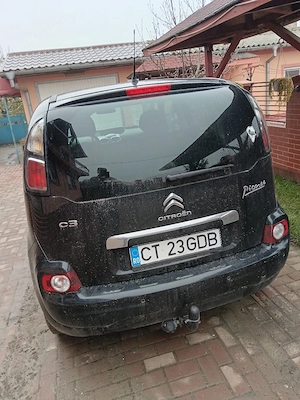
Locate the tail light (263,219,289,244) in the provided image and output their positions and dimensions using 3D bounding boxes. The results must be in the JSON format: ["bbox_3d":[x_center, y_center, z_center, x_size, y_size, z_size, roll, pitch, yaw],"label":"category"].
[{"bbox_3d":[0.771,0.191,1.914,0.185,0.112,0.080,-13,19,-17],"label":"tail light"}]

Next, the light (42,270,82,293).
[{"bbox_3d":[-0.471,0.433,1.663,0.185,0.112,0.080,-9,18,-6],"label":"light"}]

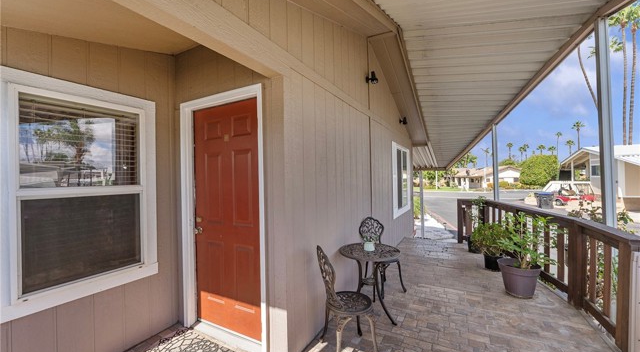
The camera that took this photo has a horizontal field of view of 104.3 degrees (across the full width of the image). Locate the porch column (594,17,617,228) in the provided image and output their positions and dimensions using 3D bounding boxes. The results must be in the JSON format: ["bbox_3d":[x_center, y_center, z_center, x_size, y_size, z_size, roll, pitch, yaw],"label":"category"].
[{"bbox_3d":[2.991,0.043,2.599,0.080,3.300,0.080,-2,-1,27],"label":"porch column"}]

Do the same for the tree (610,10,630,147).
[{"bbox_3d":[46.450,-11.811,38.000,2.600,27.869,2.600,-2,-1,27],"label":"tree"}]

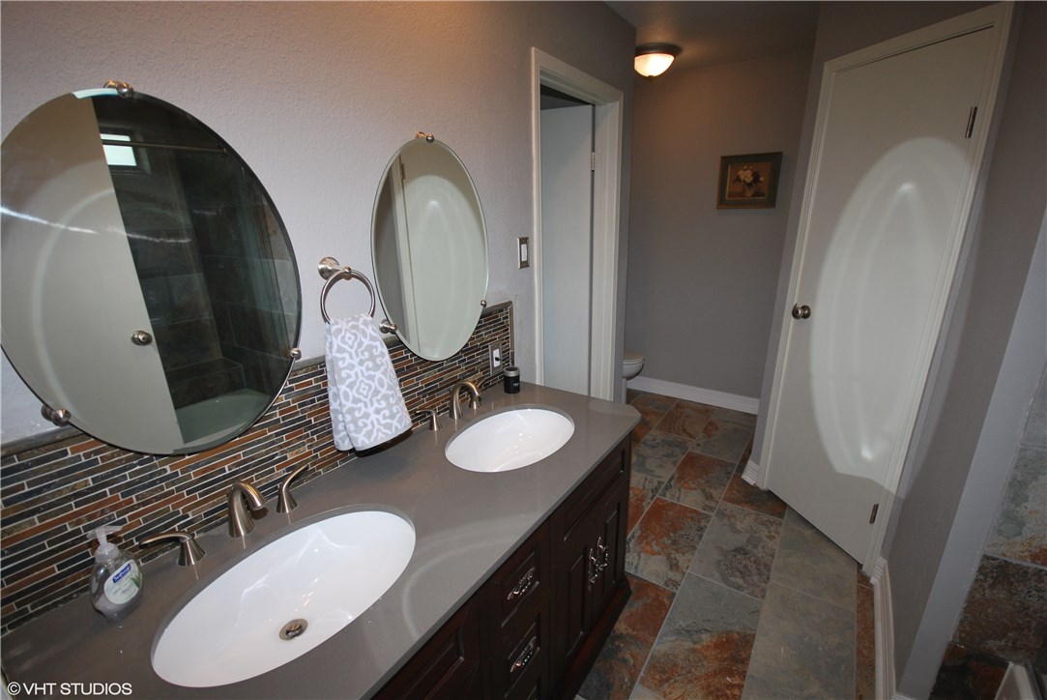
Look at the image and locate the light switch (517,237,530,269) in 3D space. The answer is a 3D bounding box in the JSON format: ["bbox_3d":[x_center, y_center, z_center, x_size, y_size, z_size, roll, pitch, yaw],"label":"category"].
[{"bbox_3d":[0.005,-0.389,1.750,0.012,0.118,0.074,10,20,34],"label":"light switch"}]

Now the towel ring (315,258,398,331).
[{"bbox_3d":[-0.453,-0.137,1.085,0.090,0.180,0.153,10,20,34],"label":"towel ring"}]

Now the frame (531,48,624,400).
[{"bbox_3d":[0.256,-0.214,2.254,0.140,2.103,0.825,10,20,34],"label":"frame"}]

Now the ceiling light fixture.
[{"bbox_3d":[0.783,-1.737,2.674,0.345,0.135,0.345,10,20,34],"label":"ceiling light fixture"}]

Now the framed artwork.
[{"bbox_3d":[1.541,-1.153,3.001,0.370,0.349,0.025,10,20,34],"label":"framed artwork"}]

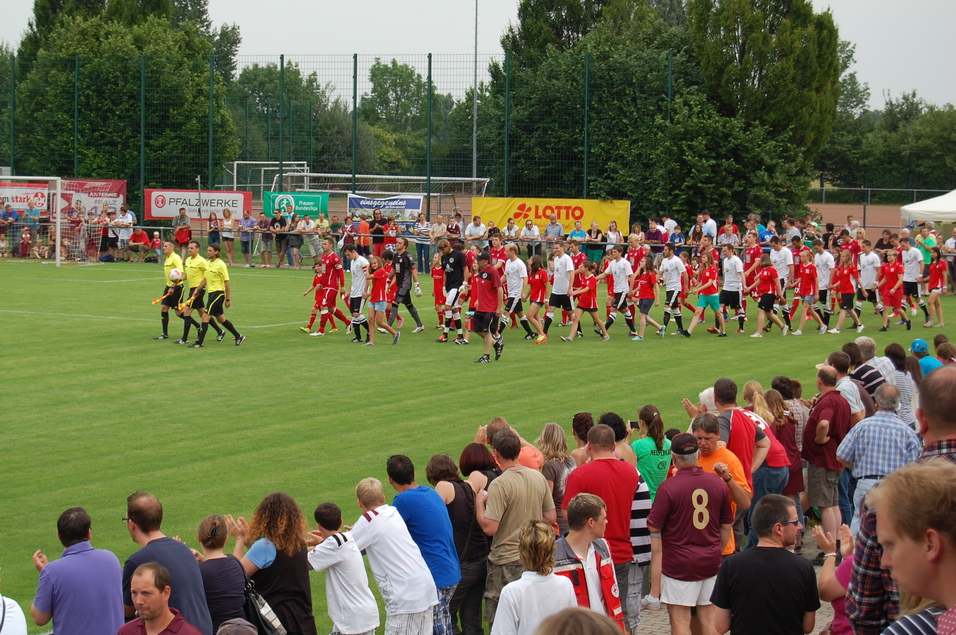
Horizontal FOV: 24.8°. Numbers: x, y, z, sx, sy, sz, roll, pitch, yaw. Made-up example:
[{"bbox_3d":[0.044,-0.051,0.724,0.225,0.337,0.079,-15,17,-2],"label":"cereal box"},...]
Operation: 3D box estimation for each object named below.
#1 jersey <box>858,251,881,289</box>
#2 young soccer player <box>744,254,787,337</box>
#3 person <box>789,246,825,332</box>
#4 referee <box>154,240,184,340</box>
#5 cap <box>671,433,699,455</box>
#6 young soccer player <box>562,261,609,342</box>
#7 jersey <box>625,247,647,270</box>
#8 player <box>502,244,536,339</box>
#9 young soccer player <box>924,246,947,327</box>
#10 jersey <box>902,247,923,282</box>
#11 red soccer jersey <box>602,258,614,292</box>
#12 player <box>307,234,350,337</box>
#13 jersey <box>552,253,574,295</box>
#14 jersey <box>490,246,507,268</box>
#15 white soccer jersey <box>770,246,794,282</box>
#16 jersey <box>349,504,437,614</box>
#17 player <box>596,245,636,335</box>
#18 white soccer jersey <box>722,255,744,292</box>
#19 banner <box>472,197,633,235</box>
[{"bbox_3d":[8.025,-0.945,44.500,0.260,0.730,0.460,-1,4,-26],"label":"jersey"},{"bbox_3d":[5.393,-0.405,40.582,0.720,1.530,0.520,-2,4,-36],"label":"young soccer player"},{"bbox_3d":[6.454,-0.494,42.600,0.600,1.630,0.460,-1,4,-26],"label":"person"},{"bbox_3d":[-5.364,-0.501,38.500,0.700,1.710,0.500,-1,4,-26],"label":"referee"},{"bbox_3d":[1.268,0.774,13.429,0.170,0.130,0.250,0,4,-14],"label":"cap"},{"bbox_3d":[1.988,-0.296,39.515,0.820,1.440,0.500,-1,4,-28],"label":"young soccer player"},{"bbox_3d":[3.156,-1.067,43.229,0.300,0.700,0.500,-3,5,-45],"label":"jersey"},{"bbox_3d":[0.761,-0.495,39.873,0.700,1.740,0.560,-1,4,-30],"label":"player"},{"bbox_3d":[9.355,-0.624,44.474,0.430,1.620,0.430,-2,5,-38],"label":"young soccer player"},{"bbox_3d":[9.030,-1.090,45.147,0.320,0.730,0.500,-2,5,-43],"label":"jersey"},{"bbox_3d":[2.632,-0.837,43.366,0.260,0.640,0.420,-2,5,-38],"label":"red soccer jersey"},{"bbox_3d":[-2.625,-0.541,38.833,0.750,1.760,0.520,-1,4,-28],"label":"player"},{"bbox_3d":[1.578,-0.799,40.133,0.300,0.740,0.500,-1,5,-33],"label":"jersey"},{"bbox_3d":[0.413,-1.049,42.400,0.260,0.700,0.460,-2,5,-38],"label":"jersey"},{"bbox_3d":[6.044,-1.063,43.200,0.270,0.690,0.480,-1,4,-30],"label":"white soccer jersey"},{"bbox_3d":[-0.503,1.397,12.500,0.440,0.640,0.300,-2,-17,-38],"label":"jersey"},{"bbox_3d":[2.567,-0.506,40.313,0.750,1.690,0.560,-2,5,-38],"label":"player"},{"bbox_3d":[4.989,-0.860,42.500,0.260,0.710,0.460,-1,4,-26],"label":"white soccer jersey"},{"bbox_3d":[2.085,-2.913,62.800,5.000,1.000,0.050,3,4,25],"label":"banner"}]

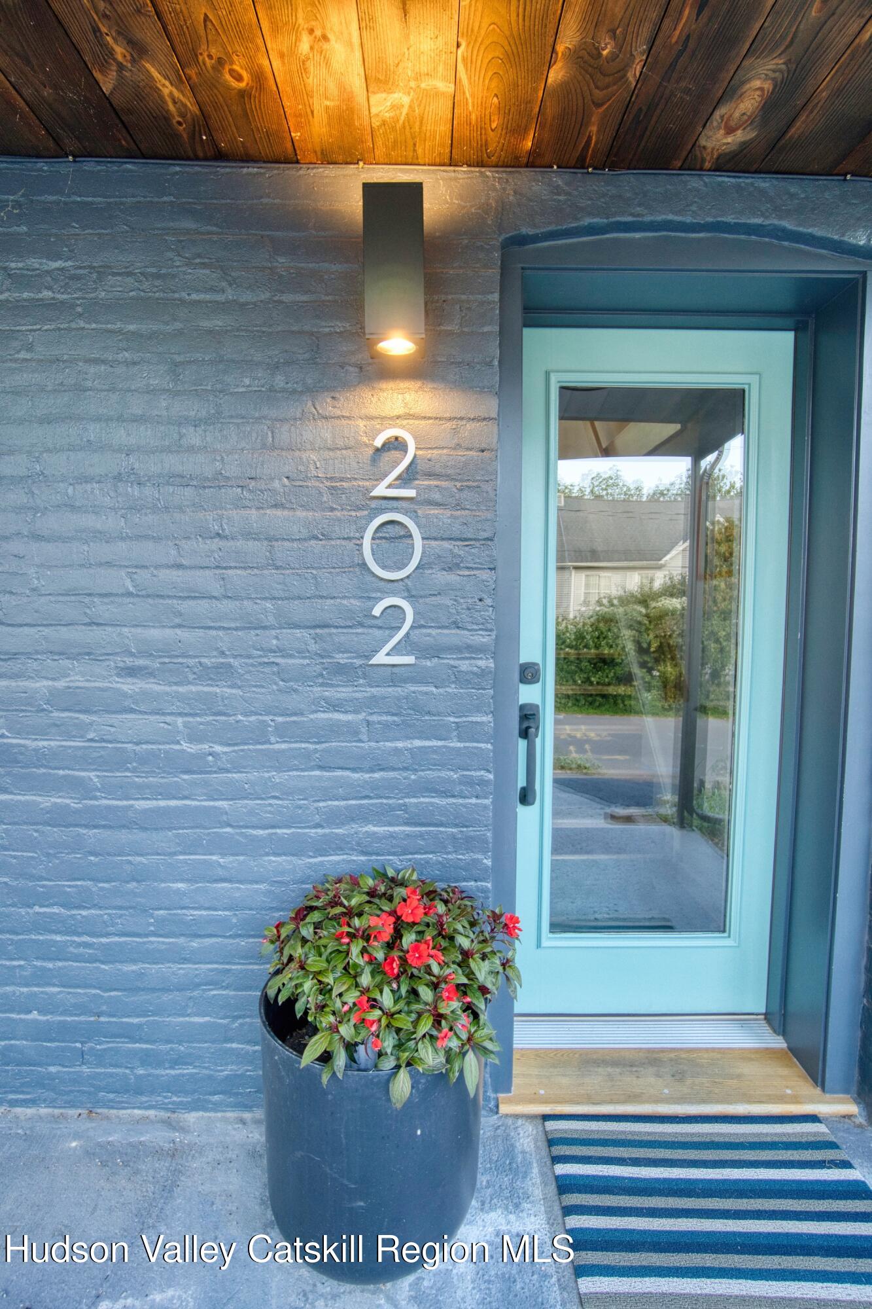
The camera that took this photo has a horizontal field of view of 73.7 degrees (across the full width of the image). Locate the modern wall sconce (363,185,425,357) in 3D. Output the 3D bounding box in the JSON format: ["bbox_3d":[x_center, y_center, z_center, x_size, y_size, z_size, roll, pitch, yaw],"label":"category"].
[{"bbox_3d":[-0.086,-0.820,1.265,0.123,0.312,0.112,0,3,0],"label":"modern wall sconce"}]

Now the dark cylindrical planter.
[{"bbox_3d":[-0.122,0.907,1.190,0.450,0.463,0.450,0,3,0],"label":"dark cylindrical planter"}]

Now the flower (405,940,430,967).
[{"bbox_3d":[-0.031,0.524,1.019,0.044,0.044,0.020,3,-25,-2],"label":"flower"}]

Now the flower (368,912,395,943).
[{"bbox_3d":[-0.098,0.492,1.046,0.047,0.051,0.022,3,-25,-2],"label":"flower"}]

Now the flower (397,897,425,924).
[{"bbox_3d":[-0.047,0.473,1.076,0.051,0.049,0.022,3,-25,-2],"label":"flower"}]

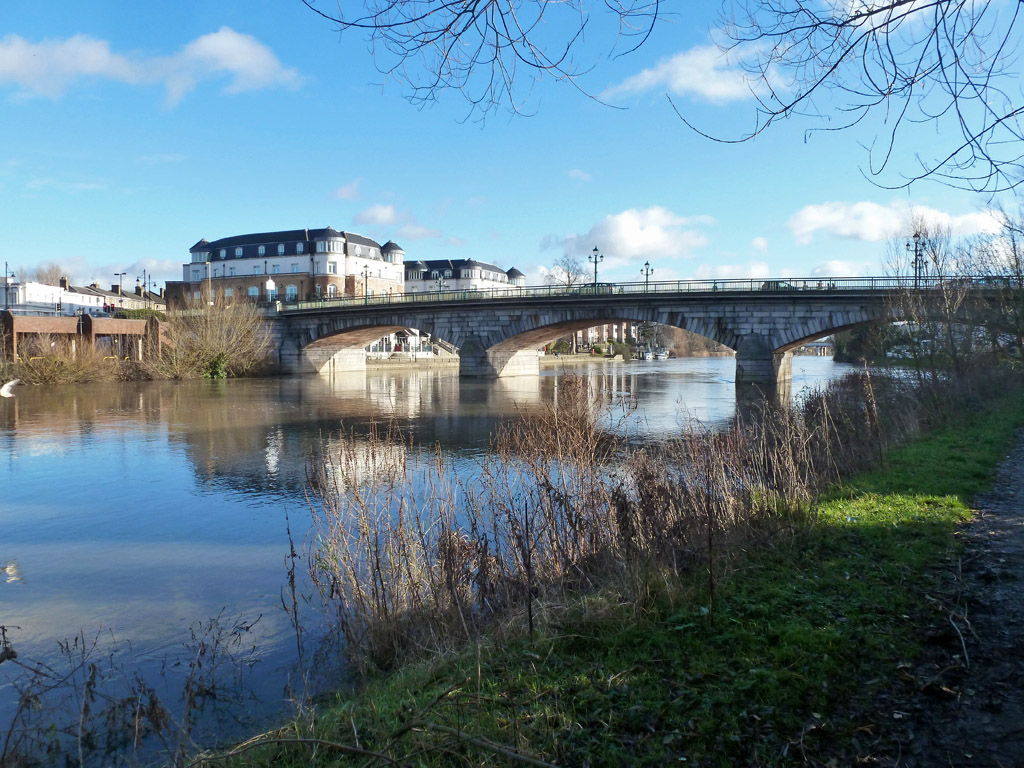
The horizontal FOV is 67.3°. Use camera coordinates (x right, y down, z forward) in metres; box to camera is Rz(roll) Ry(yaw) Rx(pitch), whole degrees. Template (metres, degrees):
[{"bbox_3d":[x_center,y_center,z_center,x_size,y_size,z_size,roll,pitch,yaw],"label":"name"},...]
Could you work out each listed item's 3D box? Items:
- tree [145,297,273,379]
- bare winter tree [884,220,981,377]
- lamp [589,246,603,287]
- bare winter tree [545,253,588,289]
[{"bbox_3d":[-27.948,-4.274,70.882,10.700,7.500,8.300,-1,3,-21],"label":"tree"},{"bbox_3d":[23.175,-4.575,42.330,4.700,8.770,4.500,2,3,29],"label":"bare winter tree"},{"bbox_3d":[7.033,-9.354,64.172,1.400,4.200,0.500,2,3,28],"label":"lamp"},{"bbox_3d":[11.957,-17.207,165.380,10.500,21.560,10.000,0,3,4],"label":"bare winter tree"}]

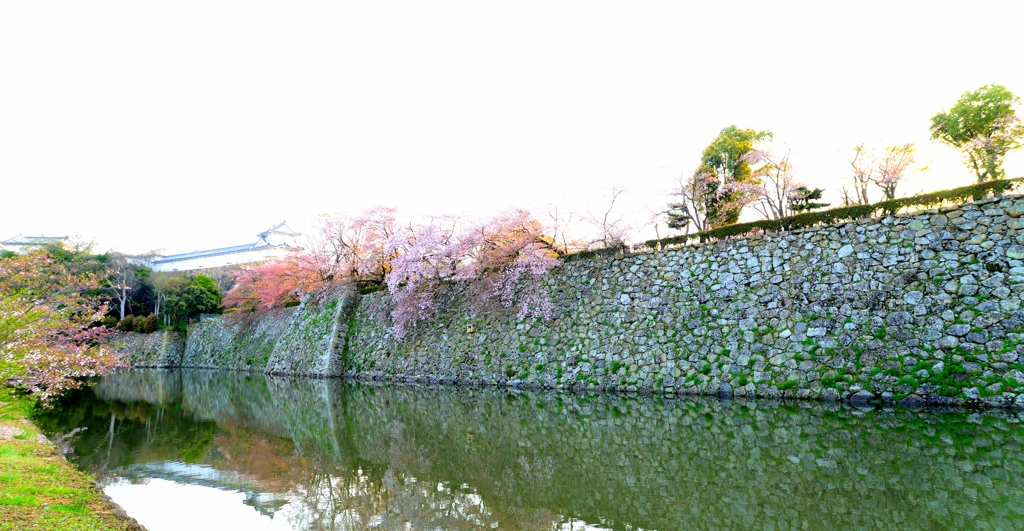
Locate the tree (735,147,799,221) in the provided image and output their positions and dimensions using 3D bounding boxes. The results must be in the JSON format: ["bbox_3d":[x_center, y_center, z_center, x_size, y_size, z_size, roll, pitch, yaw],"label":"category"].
[{"bbox_3d":[14.760,-4.550,33.000,3.710,4.920,3.600,0,-9,0],"label":"tree"}]

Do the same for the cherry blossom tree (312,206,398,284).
[{"bbox_3d":[-14.990,-1.910,54.500,8.240,7.710,7.300,0,-9,0],"label":"cherry blossom tree"}]

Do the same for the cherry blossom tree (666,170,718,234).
[{"bbox_3d":[11.520,-3.940,36.500,3.210,4.760,3.100,0,-9,0],"label":"cherry blossom tree"}]

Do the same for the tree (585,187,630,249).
[{"bbox_3d":[6.880,-3.370,41.000,3.320,4.810,3.100,0,-9,0],"label":"tree"}]

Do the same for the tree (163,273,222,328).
[{"bbox_3d":[-54.480,5.930,97.000,9.920,9.570,9.300,0,-9,0],"label":"tree"}]

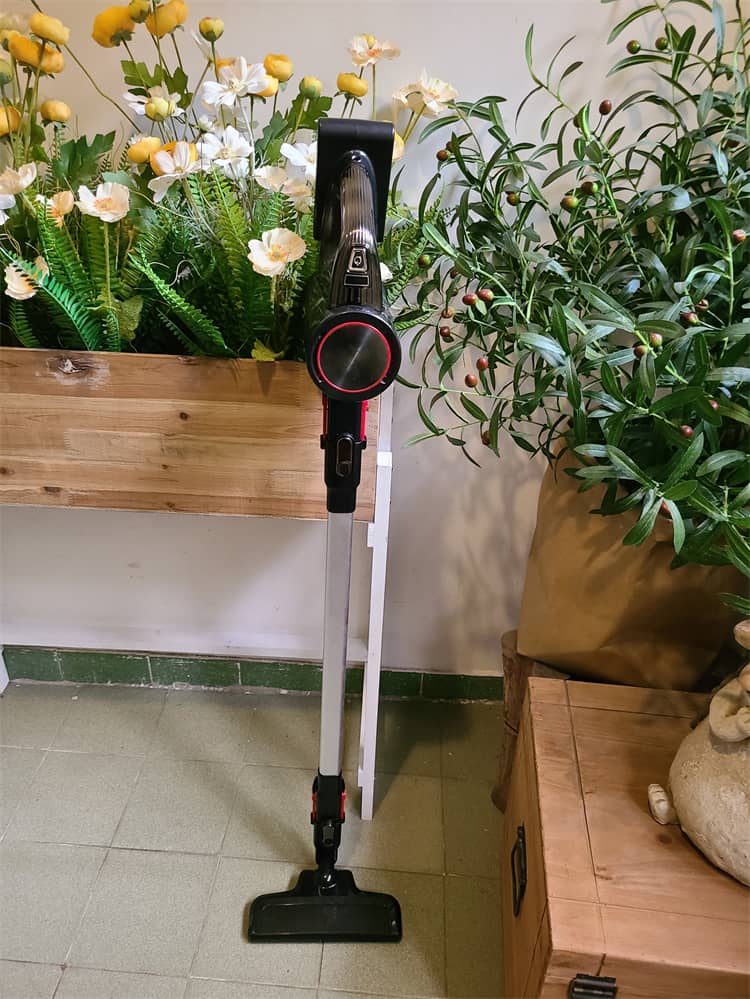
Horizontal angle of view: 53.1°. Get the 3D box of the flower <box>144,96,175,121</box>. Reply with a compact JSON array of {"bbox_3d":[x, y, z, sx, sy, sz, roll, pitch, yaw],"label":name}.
[{"bbox_3d":[-0.266,-0.483,0.928,0.036,0.027,0.036,4,32,2],"label":"flower"}]

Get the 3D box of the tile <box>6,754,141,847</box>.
[{"bbox_3d":[-0.569,0.571,1.436,0.200,0.010,0.200,3,33,2],"label":"tile"}]

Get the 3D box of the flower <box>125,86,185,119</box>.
[{"bbox_3d":[-0.267,-0.481,0.908,0.073,0.043,0.063,3,48,2],"label":"flower"}]

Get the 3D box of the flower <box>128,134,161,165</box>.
[{"bbox_3d":[-0.281,-0.428,0.919,0.044,0.035,0.043,-5,32,7],"label":"flower"}]

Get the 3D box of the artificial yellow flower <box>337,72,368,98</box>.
[{"bbox_3d":[-0.028,-0.507,0.920,0.039,0.028,0.039,4,32,2],"label":"artificial yellow flower"}]

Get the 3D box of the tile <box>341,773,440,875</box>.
[{"bbox_3d":[0.029,0.607,1.416,0.200,0.010,0.200,3,33,2],"label":"tile"}]

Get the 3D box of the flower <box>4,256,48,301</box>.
[{"bbox_3d":[-0.450,-0.286,0.970,0.052,0.051,0.045,-5,33,-12],"label":"flower"}]

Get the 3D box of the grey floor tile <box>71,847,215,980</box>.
[{"bbox_3d":[-0.381,0.690,1.261,0.200,0.010,0.200,4,32,2],"label":"grey floor tile"}]

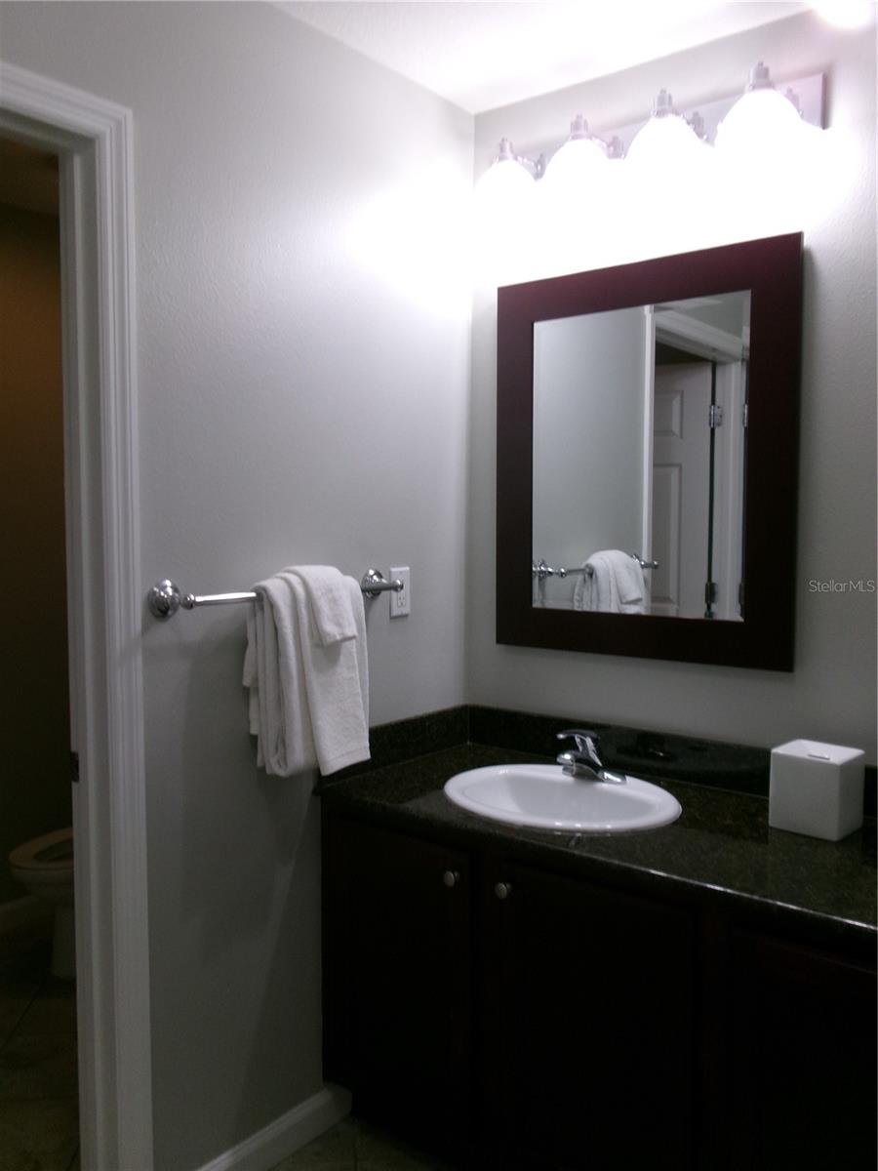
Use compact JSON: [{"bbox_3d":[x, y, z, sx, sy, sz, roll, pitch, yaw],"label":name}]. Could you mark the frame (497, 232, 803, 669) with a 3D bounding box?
[{"bbox_3d":[0.451,-0.289,2.215,0.755,0.910,0.025,3,5,38],"label":"frame"}]

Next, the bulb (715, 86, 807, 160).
[{"bbox_3d":[0.640,-0.919,1.884,0.155,0.155,0.155,3,5,38],"label":"bulb"}]

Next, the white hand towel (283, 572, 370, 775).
[{"bbox_3d":[-0.226,0.174,1.980,0.120,0.410,0.165,3,5,38],"label":"white hand towel"}]

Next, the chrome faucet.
[{"bbox_3d":[0.315,0.384,2.123,0.152,0.115,0.168,3,5,38],"label":"chrome faucet"}]

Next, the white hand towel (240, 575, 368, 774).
[{"bbox_3d":[-0.261,0.174,1.951,0.125,0.415,0.300,3,5,38],"label":"white hand towel"}]

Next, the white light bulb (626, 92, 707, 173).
[{"bbox_3d":[0.480,-0.957,2.005,0.155,0.155,0.155,0,4,0],"label":"white light bulb"}]

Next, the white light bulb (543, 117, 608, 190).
[{"bbox_3d":[0.309,-0.974,2.135,0.155,0.155,0.155,0,4,0],"label":"white light bulb"}]

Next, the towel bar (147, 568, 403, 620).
[{"bbox_3d":[-0.300,0.014,1.949,0.098,0.068,0.650,3,5,38],"label":"towel bar"}]

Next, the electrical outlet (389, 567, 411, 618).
[{"bbox_3d":[-0.095,0.015,2.289,0.009,0.118,0.070,3,5,38],"label":"electrical outlet"}]

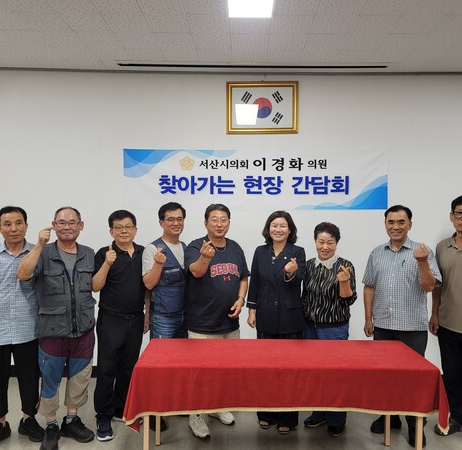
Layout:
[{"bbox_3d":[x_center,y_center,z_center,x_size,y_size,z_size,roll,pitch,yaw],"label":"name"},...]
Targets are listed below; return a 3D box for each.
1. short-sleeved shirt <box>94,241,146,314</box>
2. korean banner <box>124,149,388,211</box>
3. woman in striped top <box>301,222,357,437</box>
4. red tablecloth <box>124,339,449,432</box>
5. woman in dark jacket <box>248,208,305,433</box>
[{"bbox_3d":[-0.812,0.382,3.212,0.444,0.586,0.293,0,2,-17],"label":"short-sleeved shirt"},{"bbox_3d":[0.235,-0.431,4.151,2.520,0.585,0.030,1,1,1],"label":"korean banner"},{"bbox_3d":[0.735,0.765,3.232,0.444,1.571,0.384,1,1,9],"label":"woman in striped top"},{"bbox_3d":[0.336,1.014,2.798,1.858,0.364,0.636,1,1,0],"label":"red tablecloth"},{"bbox_3d":[0.339,0.716,3.232,0.465,1.656,0.384,1,1,5],"label":"woman in dark jacket"}]

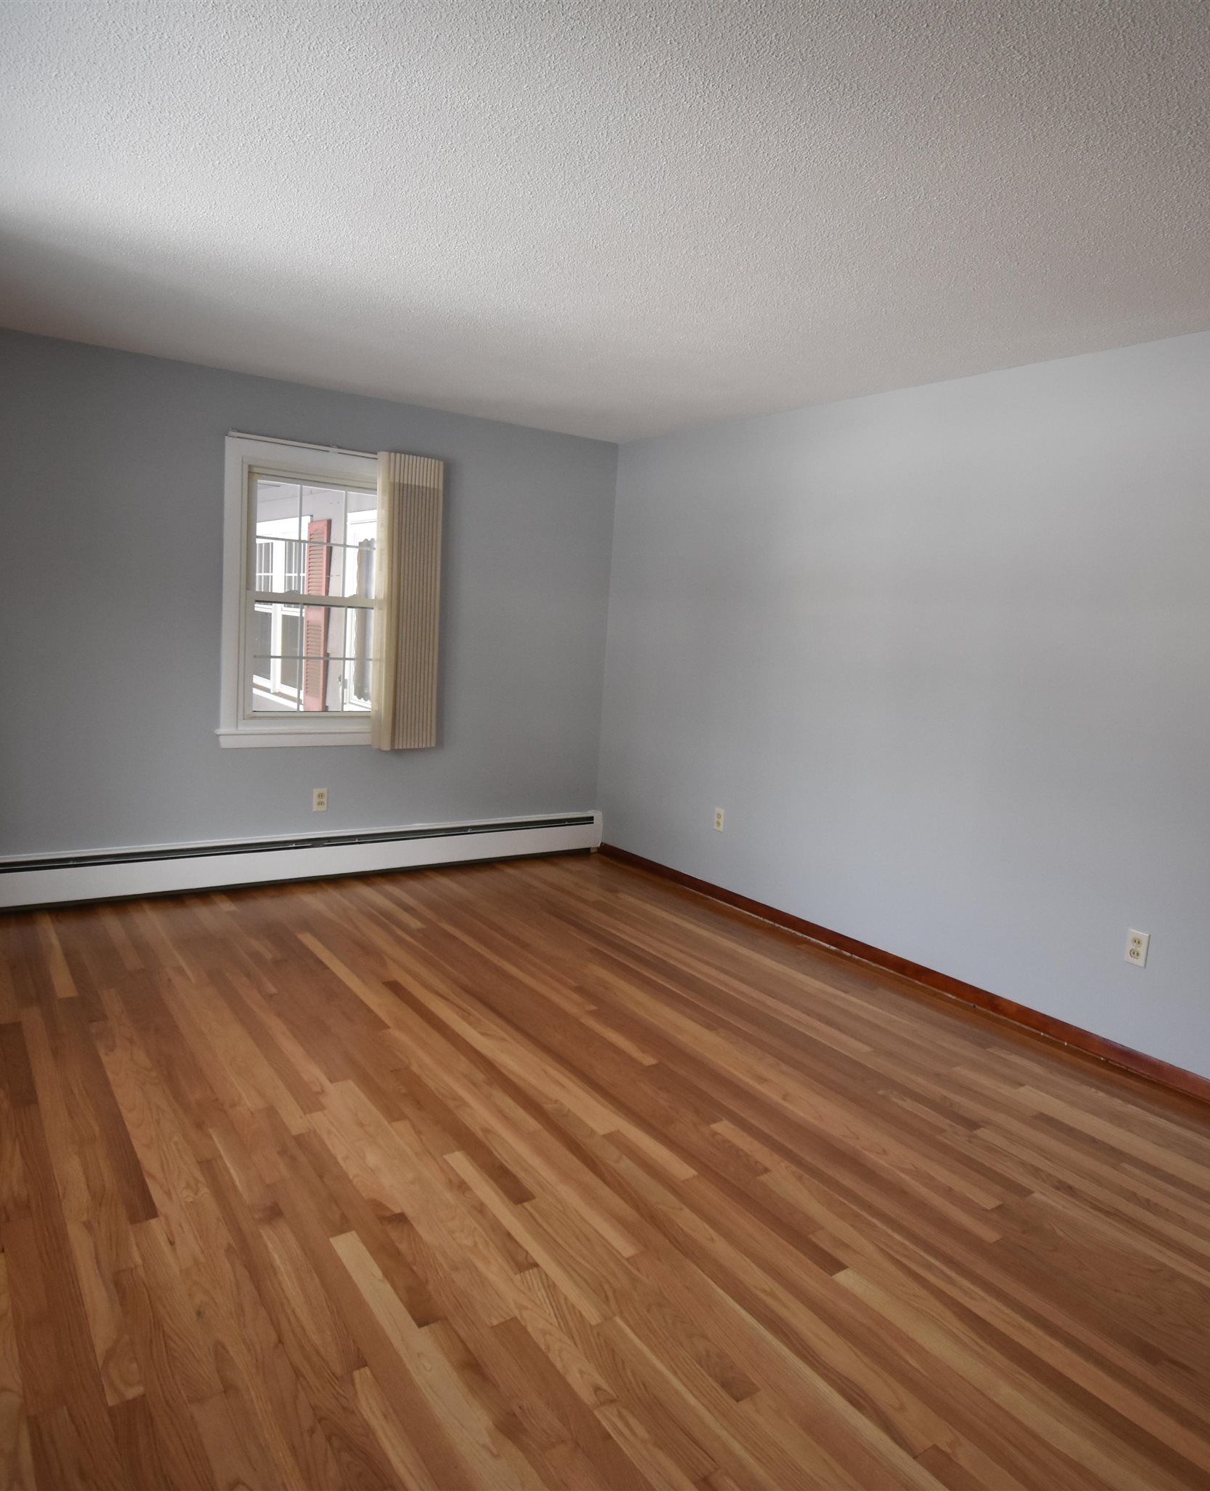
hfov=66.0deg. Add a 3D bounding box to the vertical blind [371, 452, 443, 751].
[{"bbox_3d":[-1.021,-0.716,4.784,0.329,1.461,0.110,-2,9,-36],"label":"vertical blind"}]

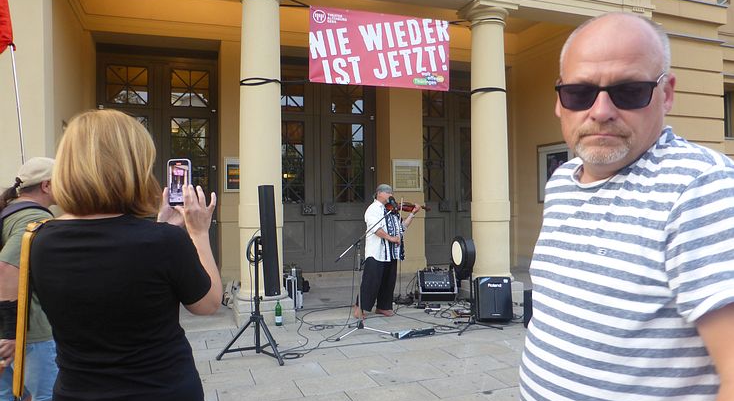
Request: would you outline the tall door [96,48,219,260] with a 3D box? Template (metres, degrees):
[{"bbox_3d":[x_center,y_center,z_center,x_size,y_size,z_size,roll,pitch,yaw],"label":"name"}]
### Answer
[{"bbox_3d":[-3.631,-0.613,9.307,1.977,4.053,0.120,-1,0,-20],"label":"tall door"}]

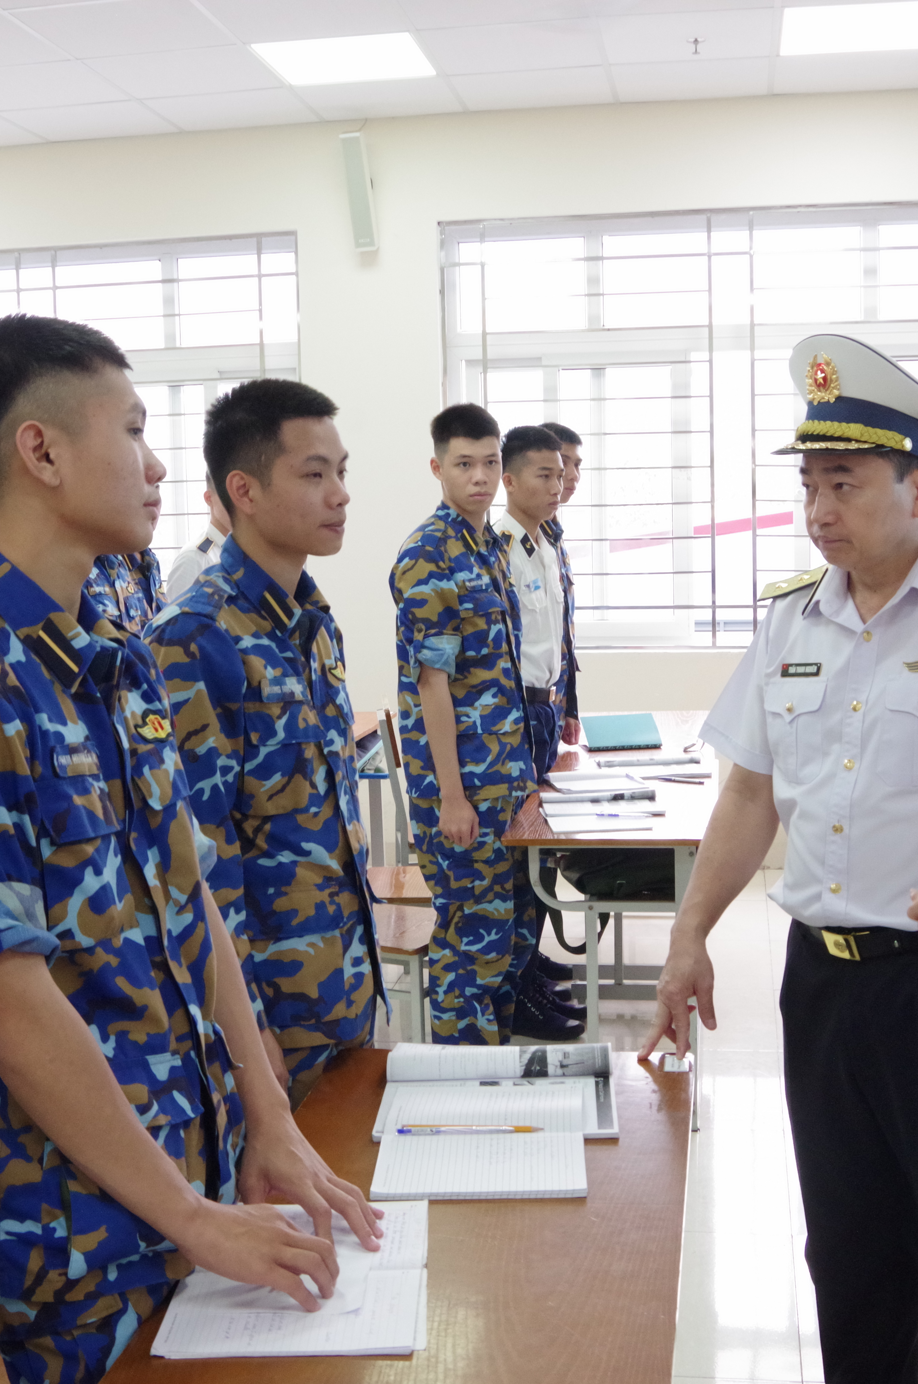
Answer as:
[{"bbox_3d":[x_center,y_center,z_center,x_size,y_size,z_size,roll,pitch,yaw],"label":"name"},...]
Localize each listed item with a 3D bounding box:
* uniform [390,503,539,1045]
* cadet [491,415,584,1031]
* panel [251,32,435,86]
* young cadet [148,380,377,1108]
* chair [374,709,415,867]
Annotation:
[{"bbox_3d":[0.029,0.304,3.637,0.300,1.430,0.480,2,8,27],"label":"uniform"},{"bbox_3d":[0.218,0.116,4.493,0.360,1.750,0.500,3,9,34],"label":"cadet"},{"bbox_3d":[-0.390,-2.207,5.430,0.600,0.050,0.600,0,7,9],"label":"panel"},{"bbox_3d":[-0.266,0.412,2.266,0.320,1.701,0.480,2,8,26],"label":"young cadet"},{"bbox_3d":[-0.013,0.459,5.147,0.460,0.860,0.400,-1,7,3],"label":"chair"}]

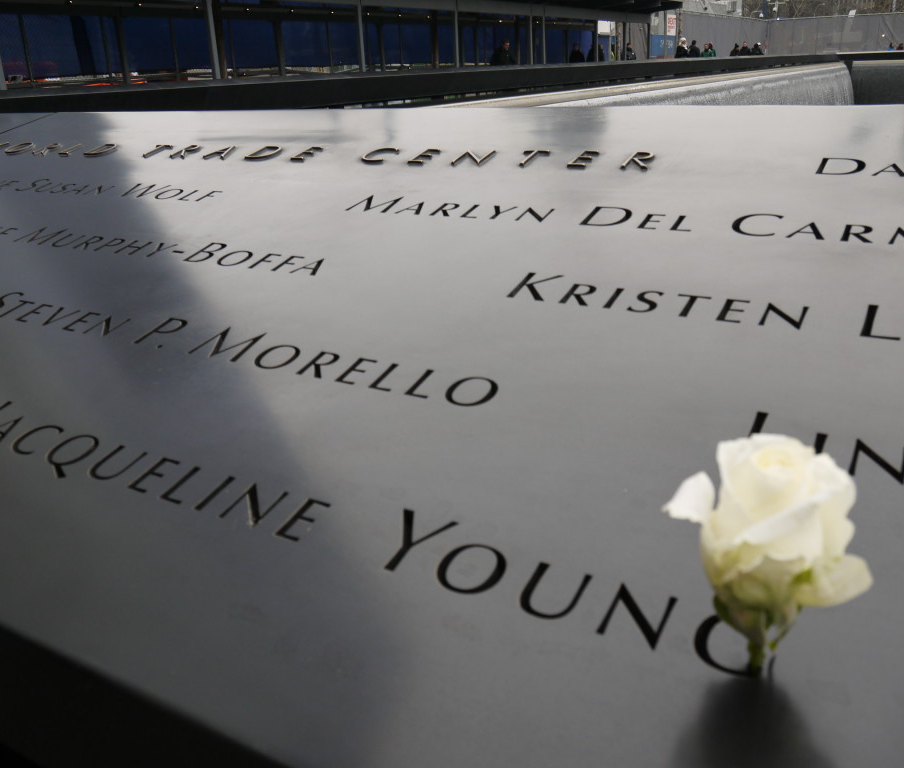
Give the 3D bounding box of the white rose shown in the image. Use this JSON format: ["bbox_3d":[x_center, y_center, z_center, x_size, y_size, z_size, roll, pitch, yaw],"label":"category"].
[{"bbox_3d":[0.106,0.064,0.281,0.066,0.091,0.057,6,26,22],"label":"white rose"}]

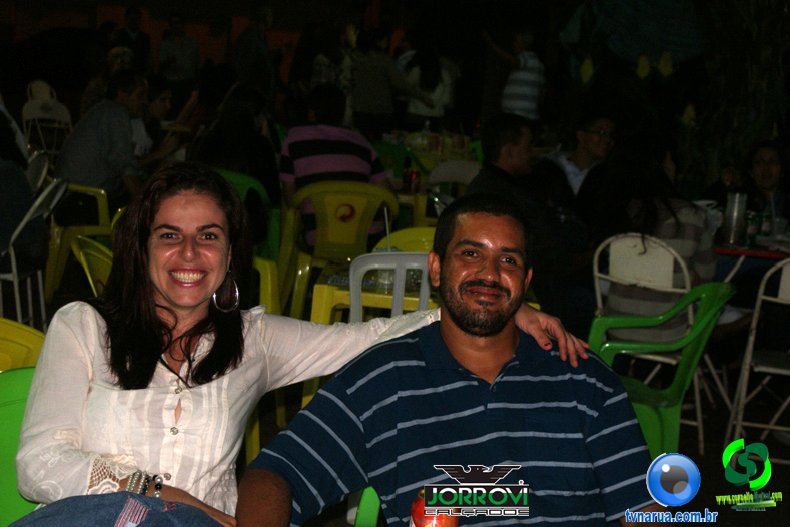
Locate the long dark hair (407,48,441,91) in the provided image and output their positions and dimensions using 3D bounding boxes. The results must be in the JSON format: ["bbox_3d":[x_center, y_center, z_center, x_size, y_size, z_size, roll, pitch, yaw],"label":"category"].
[{"bbox_3d":[0.248,-1.680,12.800,0.280,0.400,0.240,3,8,0],"label":"long dark hair"}]

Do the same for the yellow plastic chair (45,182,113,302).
[{"bbox_3d":[-1.733,-0.176,7.667,0.550,0.785,0.560,-5,11,-42],"label":"yellow plastic chair"}]

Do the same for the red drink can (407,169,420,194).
[{"bbox_3d":[0.090,-0.399,7.150,0.066,0.122,0.066,3,8,0],"label":"red drink can"}]

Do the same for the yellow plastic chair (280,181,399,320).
[{"bbox_3d":[-0.266,0.003,6.975,0.560,0.785,0.550,2,8,-5],"label":"yellow plastic chair"}]

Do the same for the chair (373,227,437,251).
[{"bbox_3d":[0.146,0.276,5.243,0.560,0.785,0.550,3,8,0],"label":"chair"}]

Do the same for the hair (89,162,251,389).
[{"bbox_3d":[-0.373,0.021,2.430,0.250,0.350,0.240,2,8,-7],"label":"hair"}]

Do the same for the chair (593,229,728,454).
[{"bbox_3d":[1.048,0.260,5.628,0.430,0.800,0.470,8,10,33],"label":"chair"}]

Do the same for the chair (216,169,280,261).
[{"bbox_3d":[-0.877,-0.080,7.321,0.560,0.785,0.550,4,8,5],"label":"chair"}]

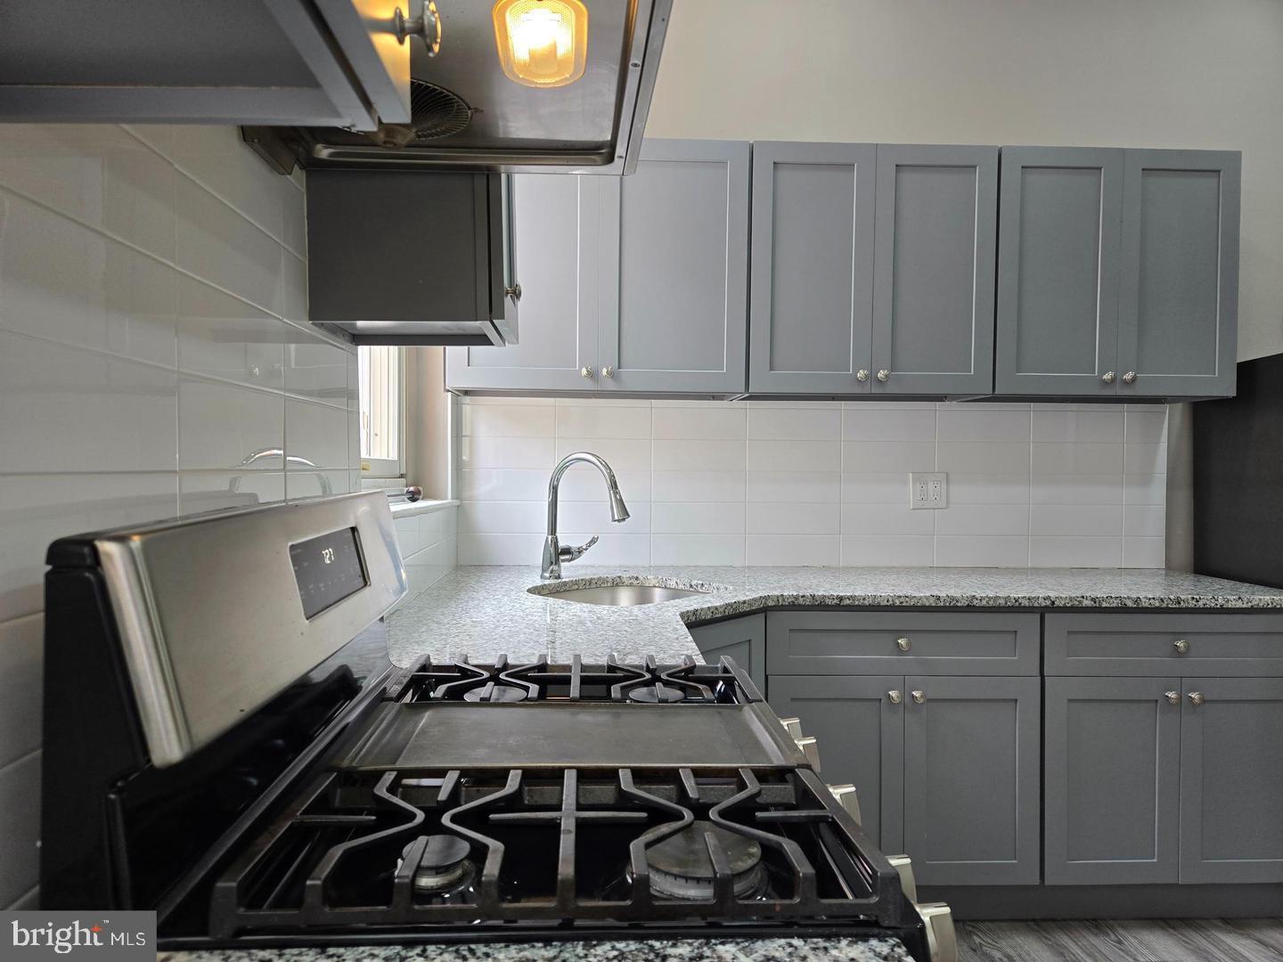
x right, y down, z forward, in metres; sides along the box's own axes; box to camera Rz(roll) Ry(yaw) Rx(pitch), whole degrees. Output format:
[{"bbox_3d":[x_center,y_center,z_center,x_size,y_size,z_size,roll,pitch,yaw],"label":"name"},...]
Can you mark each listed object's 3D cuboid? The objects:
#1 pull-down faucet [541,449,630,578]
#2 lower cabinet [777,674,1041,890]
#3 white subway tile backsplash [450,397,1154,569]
[{"bbox_3d":[-0.134,0.106,2.595,0.335,0.388,0.195,2,2,41],"label":"pull-down faucet"},{"bbox_3d":[0.714,0.818,2.649,0.755,0.584,0.610,0,1,-1],"label":"lower cabinet"},{"bbox_3d":[0.599,0.008,2.942,2.451,0.580,0.020,0,1,-1],"label":"white subway tile backsplash"}]

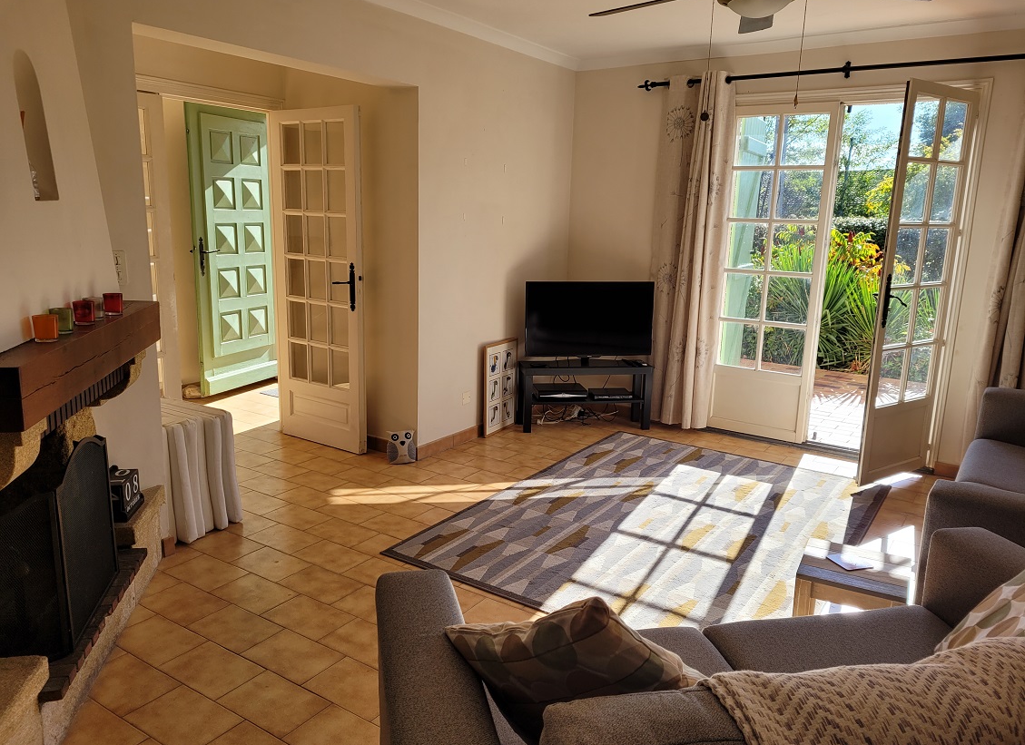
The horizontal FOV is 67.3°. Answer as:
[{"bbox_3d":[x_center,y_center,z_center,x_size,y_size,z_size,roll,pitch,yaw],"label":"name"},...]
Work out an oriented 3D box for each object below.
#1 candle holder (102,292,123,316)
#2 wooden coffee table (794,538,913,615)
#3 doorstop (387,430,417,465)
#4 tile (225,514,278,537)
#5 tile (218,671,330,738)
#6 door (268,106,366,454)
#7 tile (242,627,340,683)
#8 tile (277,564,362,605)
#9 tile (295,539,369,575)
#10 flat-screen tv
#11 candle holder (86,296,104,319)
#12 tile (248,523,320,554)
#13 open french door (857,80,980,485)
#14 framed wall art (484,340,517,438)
[{"bbox_3d":[-1.391,-0.238,2.682,0.056,0.071,0.056,-3,13,-19],"label":"candle holder"},{"bbox_3d":[1.040,0.821,2.399,0.300,0.470,0.305,8,14,27],"label":"wooden coffee table"},{"bbox_3d":[-0.659,0.438,4.565,0.163,0.192,0.085,-4,14,-24],"label":"doorstop"},{"bbox_3d":[-1.287,0.722,3.663,0.300,0.010,0.200,9,15,32],"label":"tile"},{"bbox_3d":[-0.734,1.022,2.376,0.300,0.010,0.200,9,15,32],"label":"tile"},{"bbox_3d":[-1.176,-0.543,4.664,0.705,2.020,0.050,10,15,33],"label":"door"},{"bbox_3d":[-0.744,0.964,2.609,0.297,0.010,0.202,9,14,32],"label":"tile"},{"bbox_3d":[-0.769,0.860,3.105,0.300,0.010,0.200,9,15,32],"label":"tile"},{"bbox_3d":[-0.782,0.805,3.346,0.297,0.010,0.202,9,14,32],"label":"tile"},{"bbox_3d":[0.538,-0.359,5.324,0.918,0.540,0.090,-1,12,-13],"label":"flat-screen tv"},{"bbox_3d":[-1.399,-0.214,2.571,0.056,0.071,0.056,-3,13,-19],"label":"candle holder"},{"bbox_3d":[-1.035,0.764,3.506,0.300,0.010,0.200,9,15,32],"label":"tile"},{"bbox_3d":[2.287,-0.459,4.364,0.668,2.198,0.050,-6,14,-32],"label":"open french door"},{"bbox_3d":[-0.077,0.097,5.201,0.020,0.615,0.395,7,14,31],"label":"framed wall art"}]

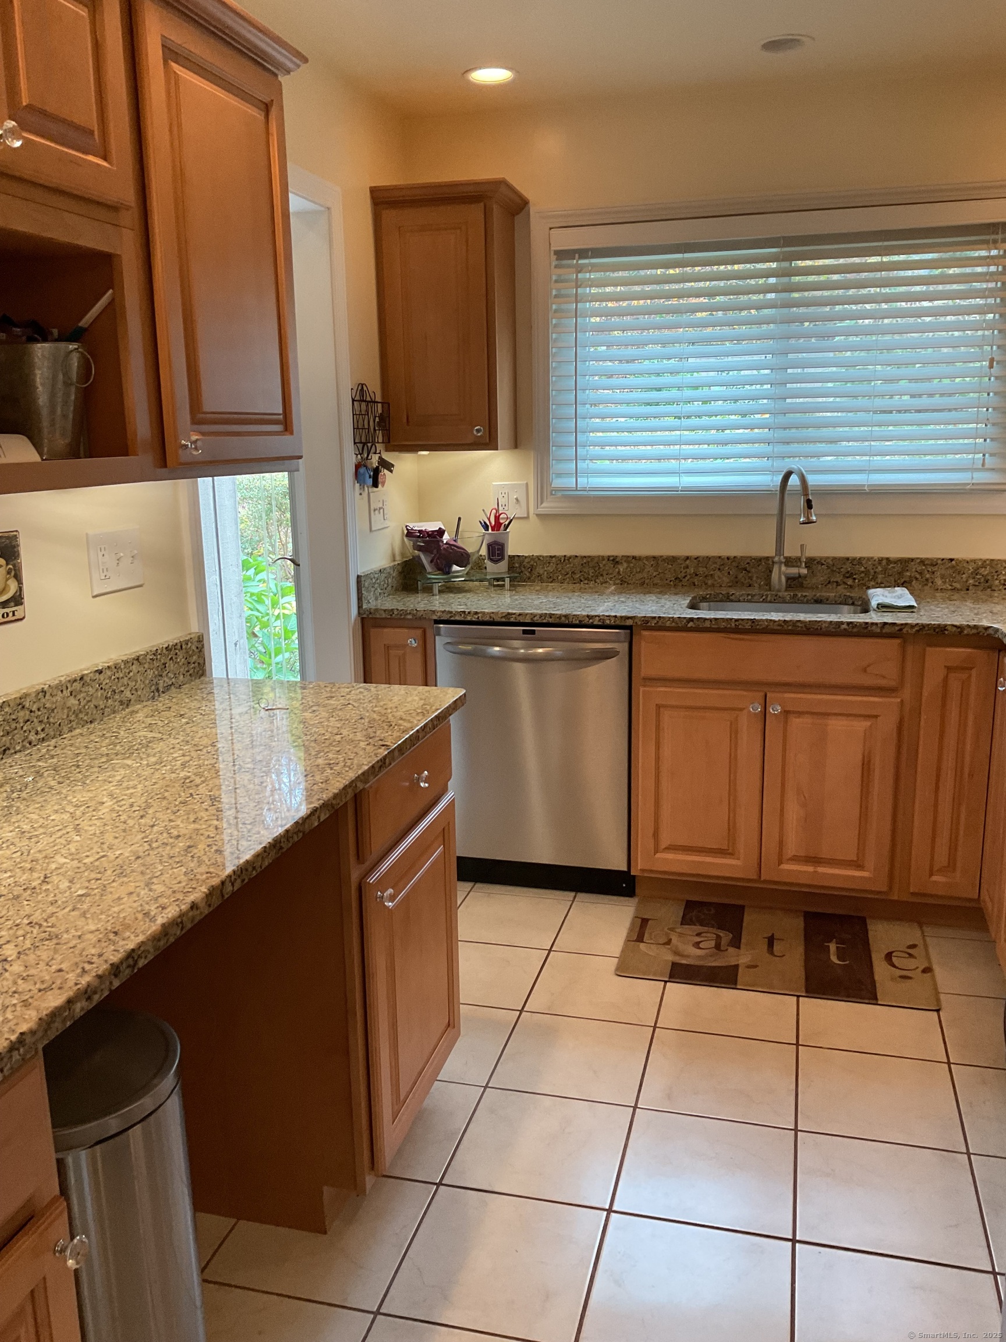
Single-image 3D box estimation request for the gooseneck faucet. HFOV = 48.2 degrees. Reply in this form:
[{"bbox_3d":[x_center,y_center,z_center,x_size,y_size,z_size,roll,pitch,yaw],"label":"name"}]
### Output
[{"bbox_3d":[0.927,-0.437,3.480,0.106,0.400,0.229,-4,13,-12],"label":"gooseneck faucet"}]

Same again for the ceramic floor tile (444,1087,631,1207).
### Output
[{"bbox_3d":[0.082,0.983,2.326,0.331,0.010,0.331,2,13,15],"label":"ceramic floor tile"}]

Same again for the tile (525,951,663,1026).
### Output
[{"bbox_3d":[0.255,0.837,2.963,0.331,0.010,0.331,2,13,15],"label":"tile"}]

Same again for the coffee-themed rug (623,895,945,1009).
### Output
[{"bbox_3d":[0.770,0.781,3.184,0.828,0.010,0.512,2,13,15],"label":"coffee-themed rug"}]

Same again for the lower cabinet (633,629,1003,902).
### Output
[{"bbox_3d":[0.948,0.232,3.509,1.020,0.832,0.610,2,13,15],"label":"lower cabinet"}]

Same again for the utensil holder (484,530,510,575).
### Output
[{"bbox_3d":[-0.018,-0.391,3.739,0.089,0.141,0.089,-1,13,0],"label":"utensil holder"}]

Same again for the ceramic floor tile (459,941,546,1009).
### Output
[{"bbox_3d":[-0.073,0.830,3.069,0.333,0.010,0.333,2,13,15],"label":"ceramic floor tile"}]

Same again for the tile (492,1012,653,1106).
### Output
[{"bbox_3d":[0.170,0.916,2.662,0.333,0.010,0.333,2,13,15],"label":"tile"}]

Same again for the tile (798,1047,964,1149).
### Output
[{"bbox_3d":[0.828,0.944,2.491,0.333,0.010,0.333,2,13,15],"label":"tile"}]

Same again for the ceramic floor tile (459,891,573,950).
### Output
[{"bbox_3d":[0.014,0.750,3.367,0.331,0.010,0.331,2,13,15],"label":"ceramic floor tile"}]

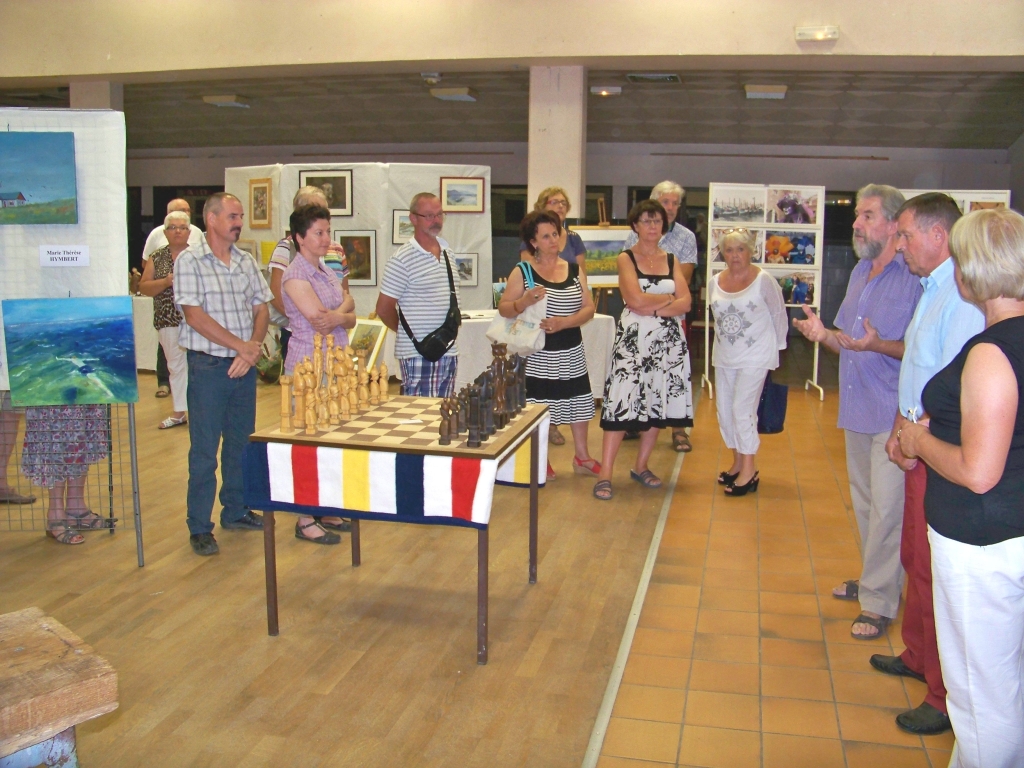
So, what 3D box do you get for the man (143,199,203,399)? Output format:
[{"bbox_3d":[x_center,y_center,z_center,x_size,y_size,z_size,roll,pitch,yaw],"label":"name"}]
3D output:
[{"bbox_3d":[-3.012,-0.763,8.647,0.520,1.740,0.360,-3,10,-20],"label":"man"}]

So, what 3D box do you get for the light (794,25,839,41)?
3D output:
[{"bbox_3d":[2.570,-2.963,8.241,0.360,0.110,0.080,3,10,12],"label":"light"}]

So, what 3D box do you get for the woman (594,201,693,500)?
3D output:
[{"bbox_3d":[0.750,-0.201,5.526,0.530,1.660,0.420,0,10,-5],"label":"woman"}]

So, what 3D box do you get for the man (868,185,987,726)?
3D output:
[{"bbox_3d":[1.318,0.240,3.049,0.390,1.690,0.490,2,10,10],"label":"man"}]

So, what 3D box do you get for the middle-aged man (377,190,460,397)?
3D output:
[{"bbox_3d":[-0.532,-0.220,5.552,0.530,1.717,0.400,-5,12,-30],"label":"middle-aged man"}]

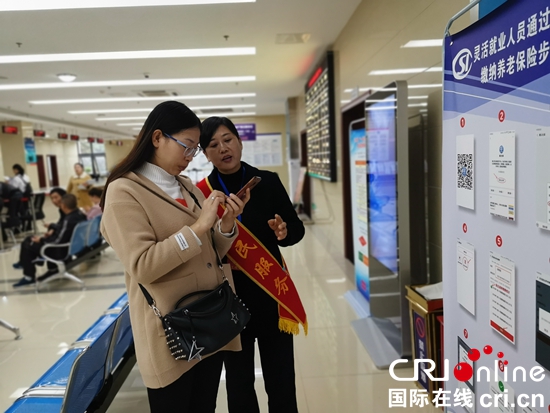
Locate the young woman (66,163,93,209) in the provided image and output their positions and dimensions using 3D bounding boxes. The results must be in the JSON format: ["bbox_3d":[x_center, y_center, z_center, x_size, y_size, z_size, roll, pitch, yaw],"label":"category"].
[{"bbox_3d":[-3.718,-0.072,8.280,0.480,1.550,0.340,-5,6,-18],"label":"young woman"}]

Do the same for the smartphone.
[{"bbox_3d":[-0.104,-0.050,1.460,0.150,0.009,0.074,-46,-9,12],"label":"smartphone"}]

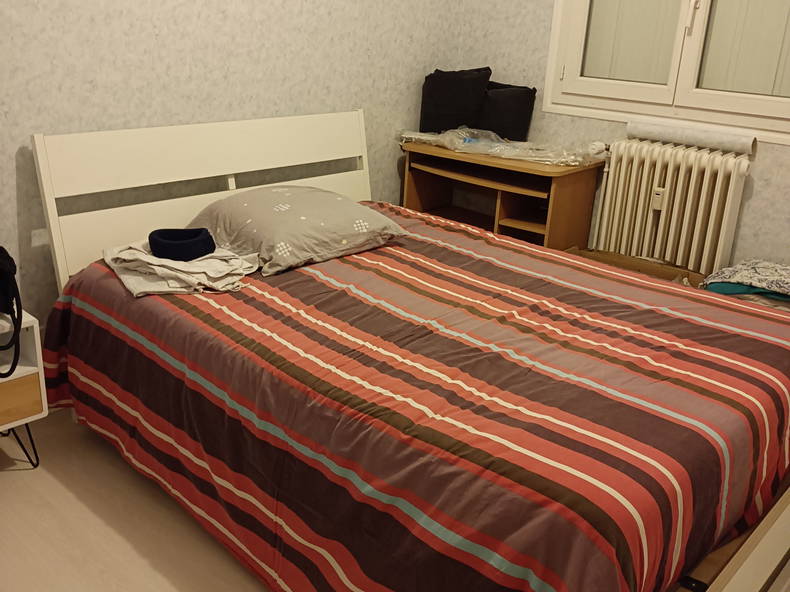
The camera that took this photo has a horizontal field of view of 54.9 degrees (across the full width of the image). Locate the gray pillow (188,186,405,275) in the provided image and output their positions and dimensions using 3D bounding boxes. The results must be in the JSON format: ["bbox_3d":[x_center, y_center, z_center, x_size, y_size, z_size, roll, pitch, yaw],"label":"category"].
[{"bbox_3d":[-0.368,-0.290,2.797,0.480,0.180,0.690,20,27,39],"label":"gray pillow"}]

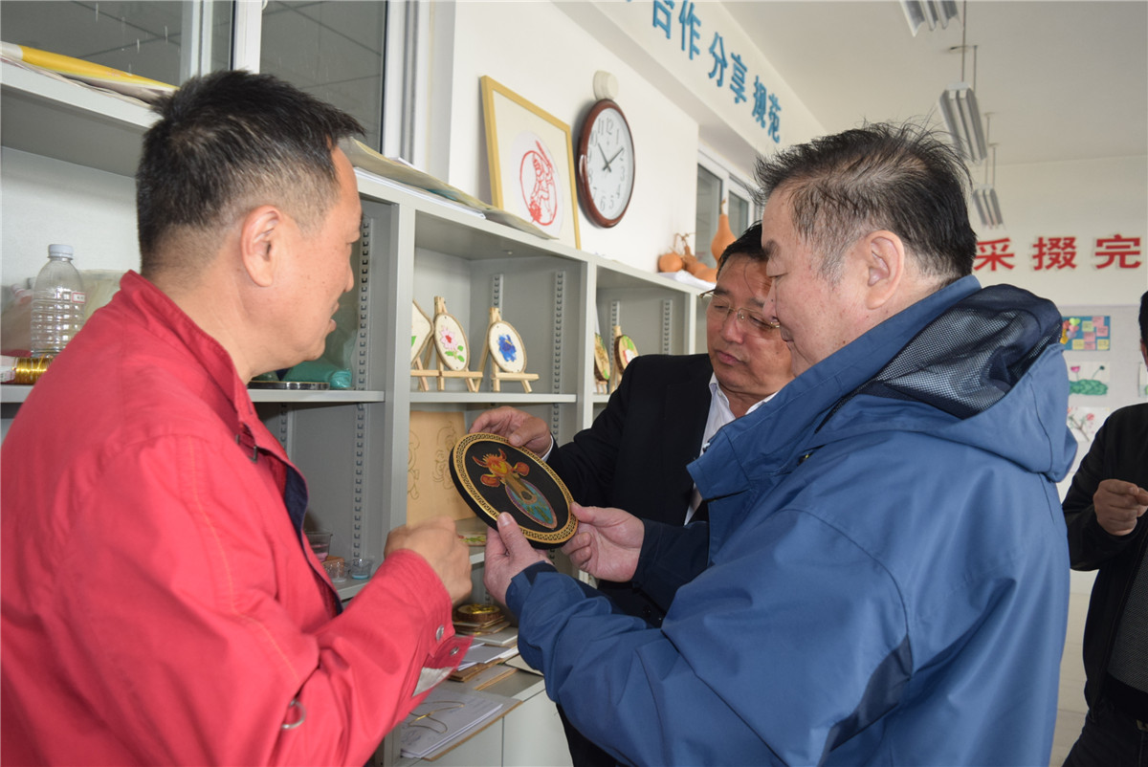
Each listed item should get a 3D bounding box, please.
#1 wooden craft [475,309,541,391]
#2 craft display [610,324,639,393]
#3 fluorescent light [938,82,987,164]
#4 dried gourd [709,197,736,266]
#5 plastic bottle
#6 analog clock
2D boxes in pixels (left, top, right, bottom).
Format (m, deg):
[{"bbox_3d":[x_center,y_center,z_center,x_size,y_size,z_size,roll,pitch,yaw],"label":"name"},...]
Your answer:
[{"bbox_3d":[-0.206,-0.092,2.415,0.165,0.239,0.202,2,0,35],"label":"wooden craft"},{"bbox_3d":[0.172,-0.079,3.029,0.170,0.242,0.202,2,0,35],"label":"craft display"},{"bbox_3d":[2.018,-1.328,4.420,0.160,0.075,1.190,2,0,29],"label":"fluorescent light"},{"bbox_3d":[0.652,-0.615,3.727,0.145,0.370,0.145,2,0,29],"label":"dried gourd"},{"bbox_3d":[-0.743,-0.099,1.237,0.067,0.204,0.067,2,0,29],"label":"plastic bottle"},{"bbox_3d":[0.145,-0.887,3.494,0.050,0.500,0.500,2,0,29],"label":"analog clock"}]

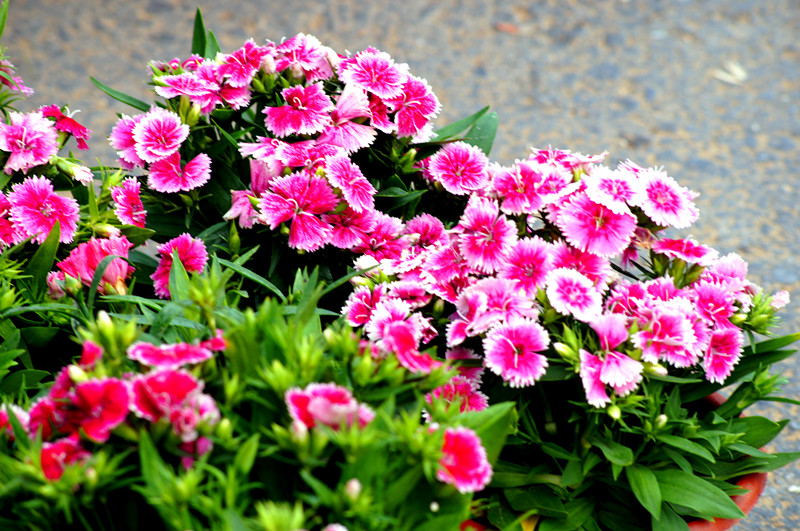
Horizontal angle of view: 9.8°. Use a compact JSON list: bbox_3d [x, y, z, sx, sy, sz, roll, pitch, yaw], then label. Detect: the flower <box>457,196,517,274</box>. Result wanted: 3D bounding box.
[{"bbox_3d":[0.048,-0.017,2.580,0.036,0.015,0.042,25,84,29],"label":"flower"}]

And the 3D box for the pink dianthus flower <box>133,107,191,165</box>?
[{"bbox_3d":[-0.130,-0.070,2.520,0.032,0.015,0.032,-3,76,-4],"label":"pink dianthus flower"}]

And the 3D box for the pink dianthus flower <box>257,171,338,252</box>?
[{"bbox_3d":[-0.054,-0.028,2.450,0.043,0.016,0.043,0,78,0],"label":"pink dianthus flower"}]

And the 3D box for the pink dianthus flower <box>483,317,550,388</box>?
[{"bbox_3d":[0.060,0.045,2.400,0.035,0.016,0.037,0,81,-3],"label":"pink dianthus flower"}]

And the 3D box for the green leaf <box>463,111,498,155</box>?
[{"bbox_3d":[0.047,-0.074,2.660,0.016,0.034,0.007,32,14,23],"label":"green leaf"}]

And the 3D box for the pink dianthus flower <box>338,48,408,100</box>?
[{"bbox_3d":[-0.015,-0.109,2.650,0.038,0.014,0.034,-19,59,-23],"label":"pink dianthus flower"}]

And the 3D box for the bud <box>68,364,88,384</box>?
[{"bbox_3d":[-0.156,0.053,2.260,0.006,0.013,0.006,-54,19,-20],"label":"bud"}]

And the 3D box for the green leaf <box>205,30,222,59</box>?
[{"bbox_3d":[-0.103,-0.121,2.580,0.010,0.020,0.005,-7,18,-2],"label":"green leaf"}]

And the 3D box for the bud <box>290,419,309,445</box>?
[{"bbox_3d":[-0.049,0.081,2.270,0.009,0.013,0.009,-2,30,2],"label":"bud"}]

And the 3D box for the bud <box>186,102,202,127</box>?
[{"bbox_3d":[-0.117,-0.086,2.660,0.007,0.015,0.007,26,18,0],"label":"bud"}]

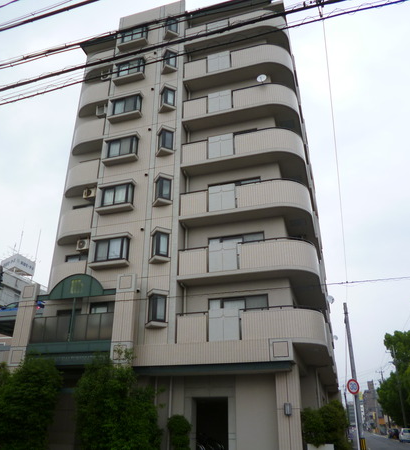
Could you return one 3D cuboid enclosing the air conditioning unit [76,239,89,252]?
[{"bbox_3d":[-5.992,1.016,20.757,0.788,0.546,0.283,-8,-27,15],"label":"air conditioning unit"}]

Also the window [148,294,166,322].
[{"bbox_3d":[-2.051,3.490,17.450,0.788,1.183,0.374,-8,-27,15],"label":"window"}]

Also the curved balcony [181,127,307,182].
[{"bbox_3d":[1.893,-3.198,19.875,5.582,1.389,2.173,-8,-28,16],"label":"curved balcony"}]

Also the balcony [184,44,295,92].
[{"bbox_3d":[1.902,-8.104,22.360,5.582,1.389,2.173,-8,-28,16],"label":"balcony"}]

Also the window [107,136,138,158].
[{"bbox_3d":[-4.123,-3.776,20.886,1.485,1.059,0.330,-8,-28,16],"label":"window"}]

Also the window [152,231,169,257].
[{"bbox_3d":[-1.941,0.814,17.767,0.784,1.059,0.344,-8,-28,16],"label":"window"}]

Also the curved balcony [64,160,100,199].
[{"bbox_3d":[-6.327,-2.378,21.616,2.283,1.471,0.880,-8,-28,16],"label":"curved balcony"}]

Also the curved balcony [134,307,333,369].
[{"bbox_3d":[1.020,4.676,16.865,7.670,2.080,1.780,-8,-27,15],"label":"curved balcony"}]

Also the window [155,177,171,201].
[{"bbox_3d":[-2.048,-1.746,19.995,0.788,1.183,0.374,-8,-27,15],"label":"window"}]

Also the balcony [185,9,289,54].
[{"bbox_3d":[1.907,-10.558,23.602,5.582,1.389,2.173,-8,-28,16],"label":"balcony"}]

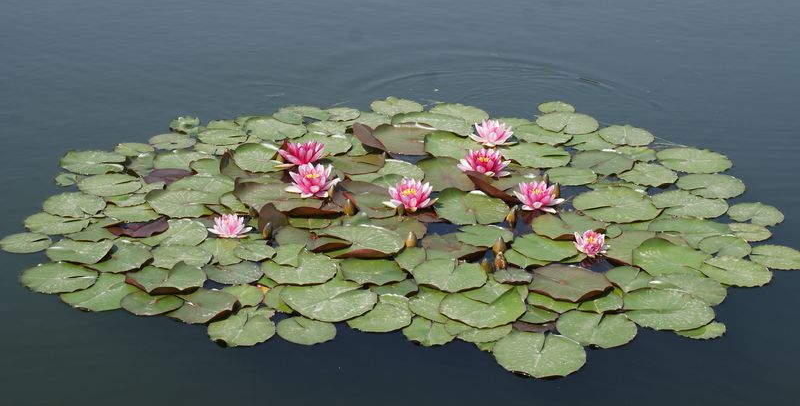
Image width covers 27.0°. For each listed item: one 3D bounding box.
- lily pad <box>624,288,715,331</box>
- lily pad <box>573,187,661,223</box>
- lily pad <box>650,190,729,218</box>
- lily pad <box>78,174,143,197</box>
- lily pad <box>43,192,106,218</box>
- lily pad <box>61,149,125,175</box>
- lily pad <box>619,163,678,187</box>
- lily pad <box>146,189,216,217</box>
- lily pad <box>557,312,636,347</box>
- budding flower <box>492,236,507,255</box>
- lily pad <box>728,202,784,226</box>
[{"bbox_3d":[0.625,0.246,3.867,0.210,0.025,0.219,-1,23,-2],"label":"lily pad"},{"bbox_3d":[0.553,0.005,4.226,0.228,0.025,0.228,0,23,0],"label":"lily pad"},{"bbox_3d":[0.784,0.003,4.516,0.202,0.020,0.185,0,24,0],"label":"lily pad"},{"bbox_3d":[-0.792,-0.048,4.566,0.175,0.020,0.175,0,23,0],"label":"lily pad"},{"bbox_3d":[-0.867,0.004,4.444,0.170,0.020,0.170,0,23,0],"label":"lily pad"},{"bbox_3d":[-0.867,-0.115,4.723,0.187,0.020,0.187,0,23,0],"label":"lily pad"},{"bbox_3d":[0.680,-0.074,4.569,0.164,0.018,0.155,0,24,0],"label":"lily pad"},{"bbox_3d":[-0.578,0.003,4.398,0.179,0.018,0.169,0,24,0],"label":"lily pad"},{"bbox_3d":[0.456,0.293,3.866,0.181,0.020,0.169,0,24,0],"label":"lily pad"},{"bbox_3d":[0.244,0.106,4.088,0.036,0.055,0.036,0,24,0],"label":"budding flower"},{"bbox_3d":[0.894,0.028,4.186,0.140,0.020,0.149,0,23,0],"label":"lily pad"}]

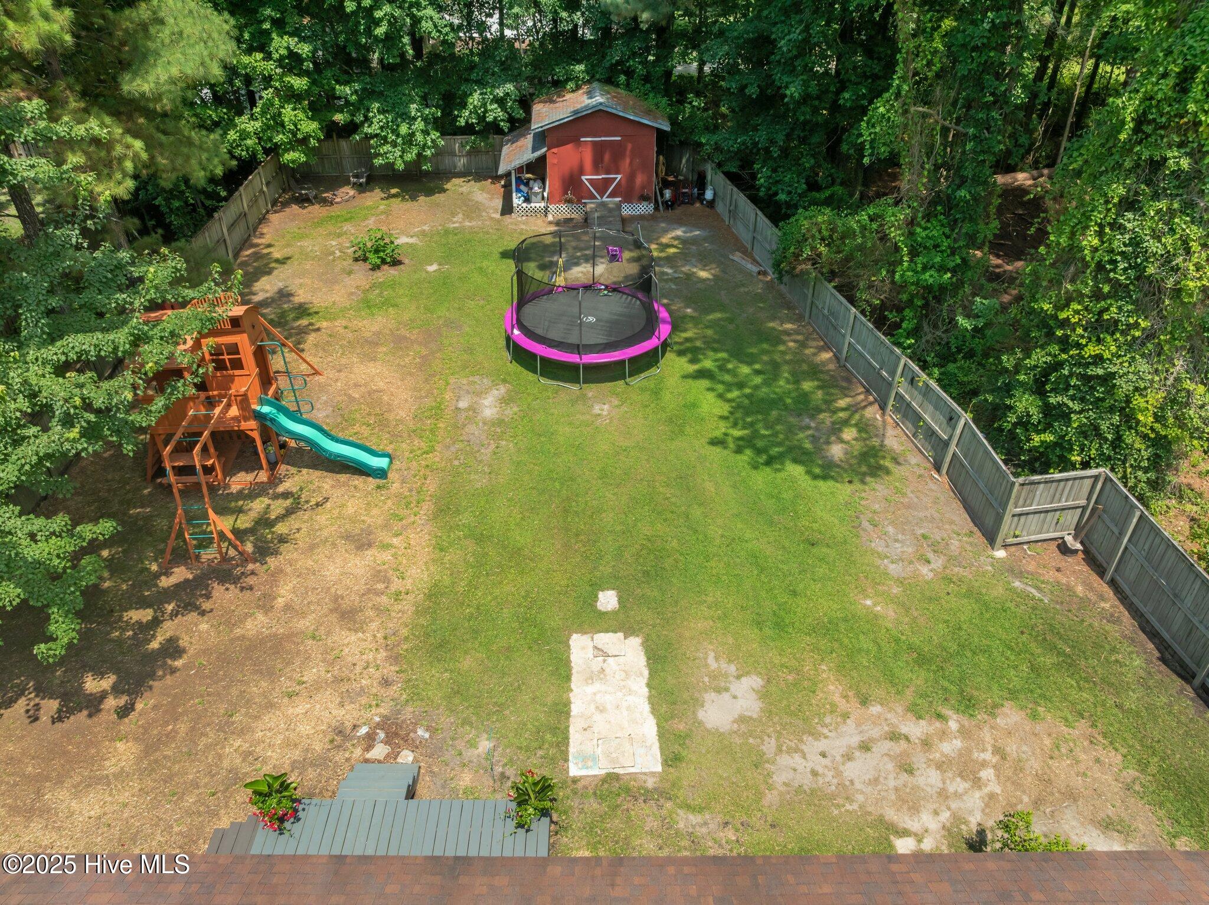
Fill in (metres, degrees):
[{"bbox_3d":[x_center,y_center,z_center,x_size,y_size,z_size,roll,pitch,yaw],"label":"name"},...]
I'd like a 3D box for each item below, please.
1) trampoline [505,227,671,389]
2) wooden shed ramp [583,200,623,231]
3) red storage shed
[{"bbox_3d":[-0.433,-3.977,22.182,4.450,2.750,4.450,0,37,0],"label":"trampoline"},{"bbox_3d":[0.026,-8.047,28.746,1.210,0.480,1.790,-2,37,-3],"label":"wooden shed ramp"},{"bbox_3d":[-0.841,-11.275,30.824,5.900,4.000,3.850,-2,37,-3],"label":"red storage shed"}]

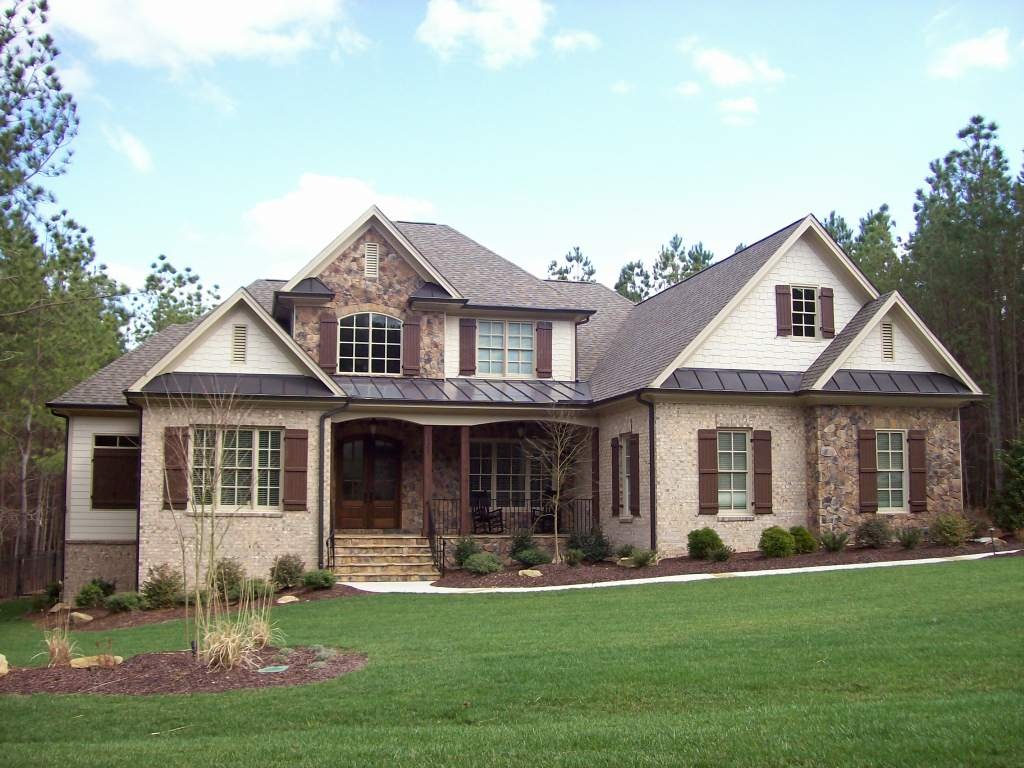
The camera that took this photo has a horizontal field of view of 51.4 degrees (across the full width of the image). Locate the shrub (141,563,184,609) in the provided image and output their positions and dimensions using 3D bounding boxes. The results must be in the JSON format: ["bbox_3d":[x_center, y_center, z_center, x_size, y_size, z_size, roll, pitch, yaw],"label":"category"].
[{"bbox_3d":[-7.618,4.392,23.217,0.930,0.980,0.930,2,-7,-14],"label":"shrub"}]

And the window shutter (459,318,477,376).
[{"bbox_3d":[-1.248,-1.021,29.702,0.497,1.662,0.060,2,-7,-14],"label":"window shutter"}]

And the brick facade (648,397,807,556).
[{"bbox_3d":[5.010,2.154,24.416,3.838,3.549,0.220,2,-7,-14],"label":"brick facade"}]

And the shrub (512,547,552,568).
[{"bbox_3d":[0.493,4.171,25.600,0.923,0.529,0.895,2,-6,-13],"label":"shrub"}]

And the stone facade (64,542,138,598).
[{"bbox_3d":[-10.415,4.799,27.377,2.007,1.493,0.200,2,-6,-13],"label":"stone facade"}]

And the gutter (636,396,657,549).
[{"bbox_3d":[3.023,1.977,23.841,0.452,3.594,0.200,2,-7,-14],"label":"gutter"}]

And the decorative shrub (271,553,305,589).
[{"bbox_3d":[-4.909,4.100,23.288,0.721,0.806,0.685,2,-7,-14],"label":"decorative shrub"}]

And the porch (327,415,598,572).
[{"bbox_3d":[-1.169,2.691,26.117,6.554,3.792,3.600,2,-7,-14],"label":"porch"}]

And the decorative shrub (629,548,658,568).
[{"bbox_3d":[2.784,3.663,22.452,0.580,0.420,0.550,0,-6,0],"label":"decorative shrub"}]

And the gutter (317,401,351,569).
[{"bbox_3d":[-4.074,2.294,24.291,0.667,3.827,0.450,2,-7,-14],"label":"gutter"}]

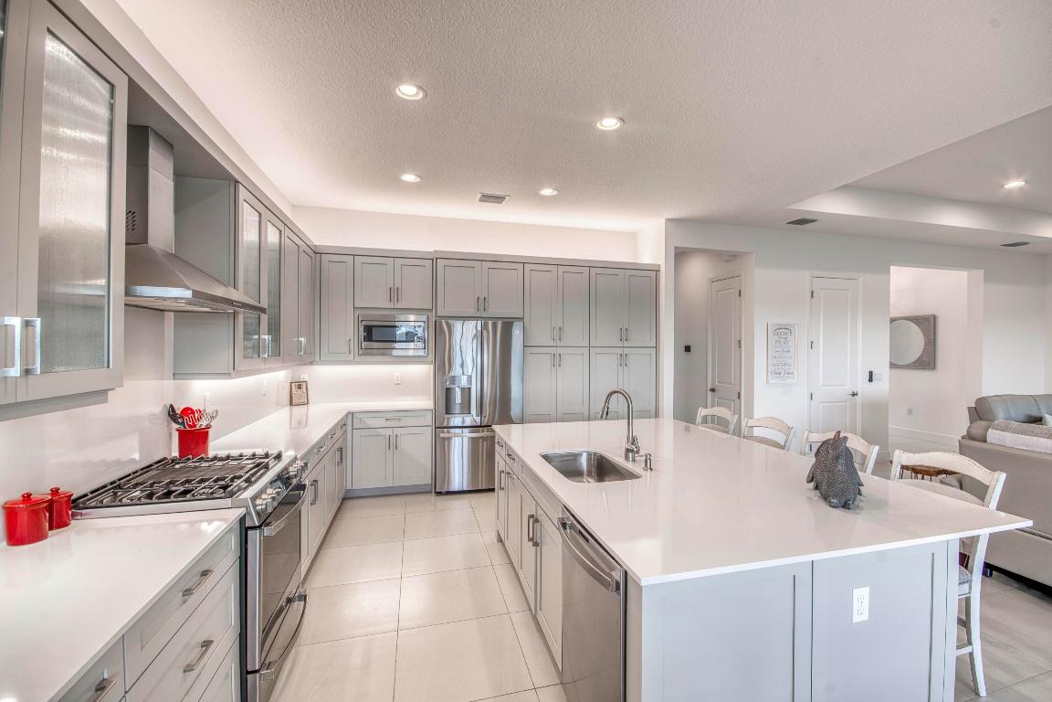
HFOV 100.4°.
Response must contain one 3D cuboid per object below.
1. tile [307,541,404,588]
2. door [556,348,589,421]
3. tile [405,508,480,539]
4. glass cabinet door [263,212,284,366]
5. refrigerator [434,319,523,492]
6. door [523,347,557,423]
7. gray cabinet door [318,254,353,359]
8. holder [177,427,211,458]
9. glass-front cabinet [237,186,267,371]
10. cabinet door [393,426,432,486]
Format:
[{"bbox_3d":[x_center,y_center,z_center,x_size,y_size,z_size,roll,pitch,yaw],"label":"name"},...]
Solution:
[{"bbox_3d":[-1.206,1.520,3.150,0.607,0.010,0.600,0,1,-14],"label":"tile"},{"bbox_3d":[0.531,0.672,4.944,0.387,1.425,0.022,0,1,-14],"label":"door"},{"bbox_3d":[-0.746,1.506,3.855,0.620,0.010,0.597,0,0,-14],"label":"tile"},{"bbox_3d":[-1.706,-0.391,2.967,0.025,0.970,0.430,0,1,-14],"label":"glass cabinet door"},{"bbox_3d":[-0.562,0.585,4.940,0.915,1.790,0.720,0,1,-14],"label":"refrigerator"},{"bbox_3d":[0.161,0.672,4.849,0.378,1.425,0.022,0,1,-14],"label":"door"},{"bbox_3d":[-1.873,-0.426,4.365,0.304,1.049,0.030,0,0,-14],"label":"gray cabinet door"},{"bbox_3d":[-1.781,0.498,2.370,0.152,0.165,0.152,0,1,-14],"label":"holder"},{"bbox_3d":[-1.758,-0.387,2.500,0.340,0.980,0.450,0,1,-14],"label":"glass-front cabinet"},{"bbox_3d":[-1.167,1.082,4.525,0.388,0.605,0.022,0,1,-14],"label":"cabinet door"}]

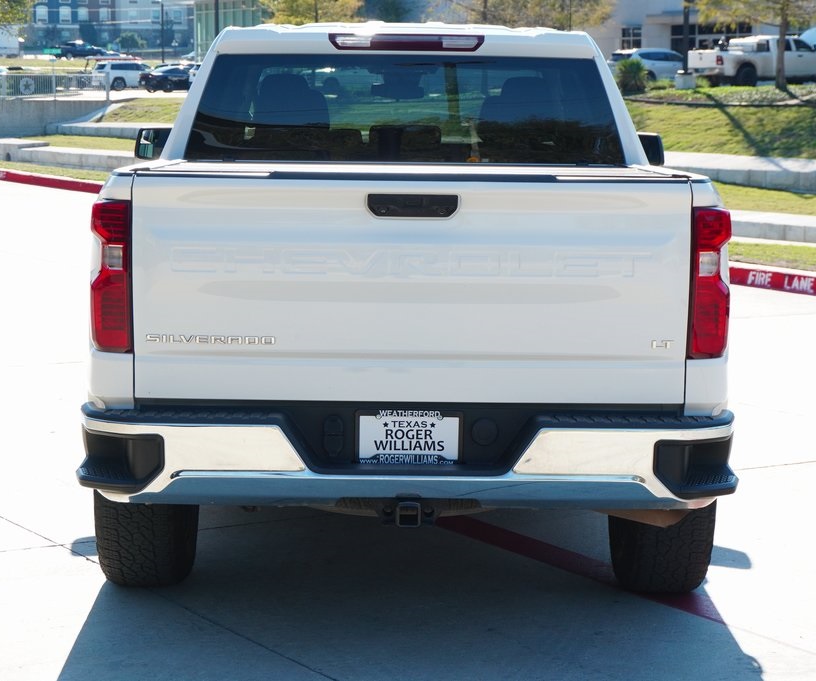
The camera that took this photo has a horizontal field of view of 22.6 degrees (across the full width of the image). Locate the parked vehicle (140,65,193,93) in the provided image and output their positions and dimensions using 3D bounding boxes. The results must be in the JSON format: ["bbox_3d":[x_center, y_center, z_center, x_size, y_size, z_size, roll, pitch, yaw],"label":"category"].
[{"bbox_3d":[-13.563,-15.561,122.000,1.880,1.520,4.800,7,9,44],"label":"parked vehicle"}]

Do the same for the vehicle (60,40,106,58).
[{"bbox_3d":[-35.530,-31.516,222.000,5.800,1.920,2.000,-5,8,-38],"label":"vehicle"}]

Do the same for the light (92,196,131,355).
[{"bbox_3d":[-0.862,-0.192,6.015,0.120,0.441,0.200,1,6,-1],"label":"light"}]

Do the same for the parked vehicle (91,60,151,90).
[{"bbox_3d":[-17.588,-16.643,129.000,4.950,1.870,1.980,-6,9,-45],"label":"parked vehicle"}]

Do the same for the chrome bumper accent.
[{"bbox_3d":[0.000,0.334,6.043,1.916,0.283,0.380,1,6,-1],"label":"chrome bumper accent"}]

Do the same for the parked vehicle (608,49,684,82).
[{"bbox_3d":[11.521,-12.475,93.000,4.700,1.700,1.900,-3,7,-27],"label":"parked vehicle"}]

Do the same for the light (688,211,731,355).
[{"bbox_3d":[0.882,-0.176,6.039,0.123,0.445,0.200,1,6,-1],"label":"light"}]

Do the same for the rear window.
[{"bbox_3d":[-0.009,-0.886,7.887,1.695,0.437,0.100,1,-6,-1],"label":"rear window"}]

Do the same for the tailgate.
[{"bbox_3d":[0.011,-0.158,5.960,1.623,0.666,0.120,1,6,-1],"label":"tailgate"}]

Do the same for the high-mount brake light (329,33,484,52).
[{"bbox_3d":[-0.004,-1.156,7.968,0.605,0.067,0.070,1,6,-1],"label":"high-mount brake light"}]

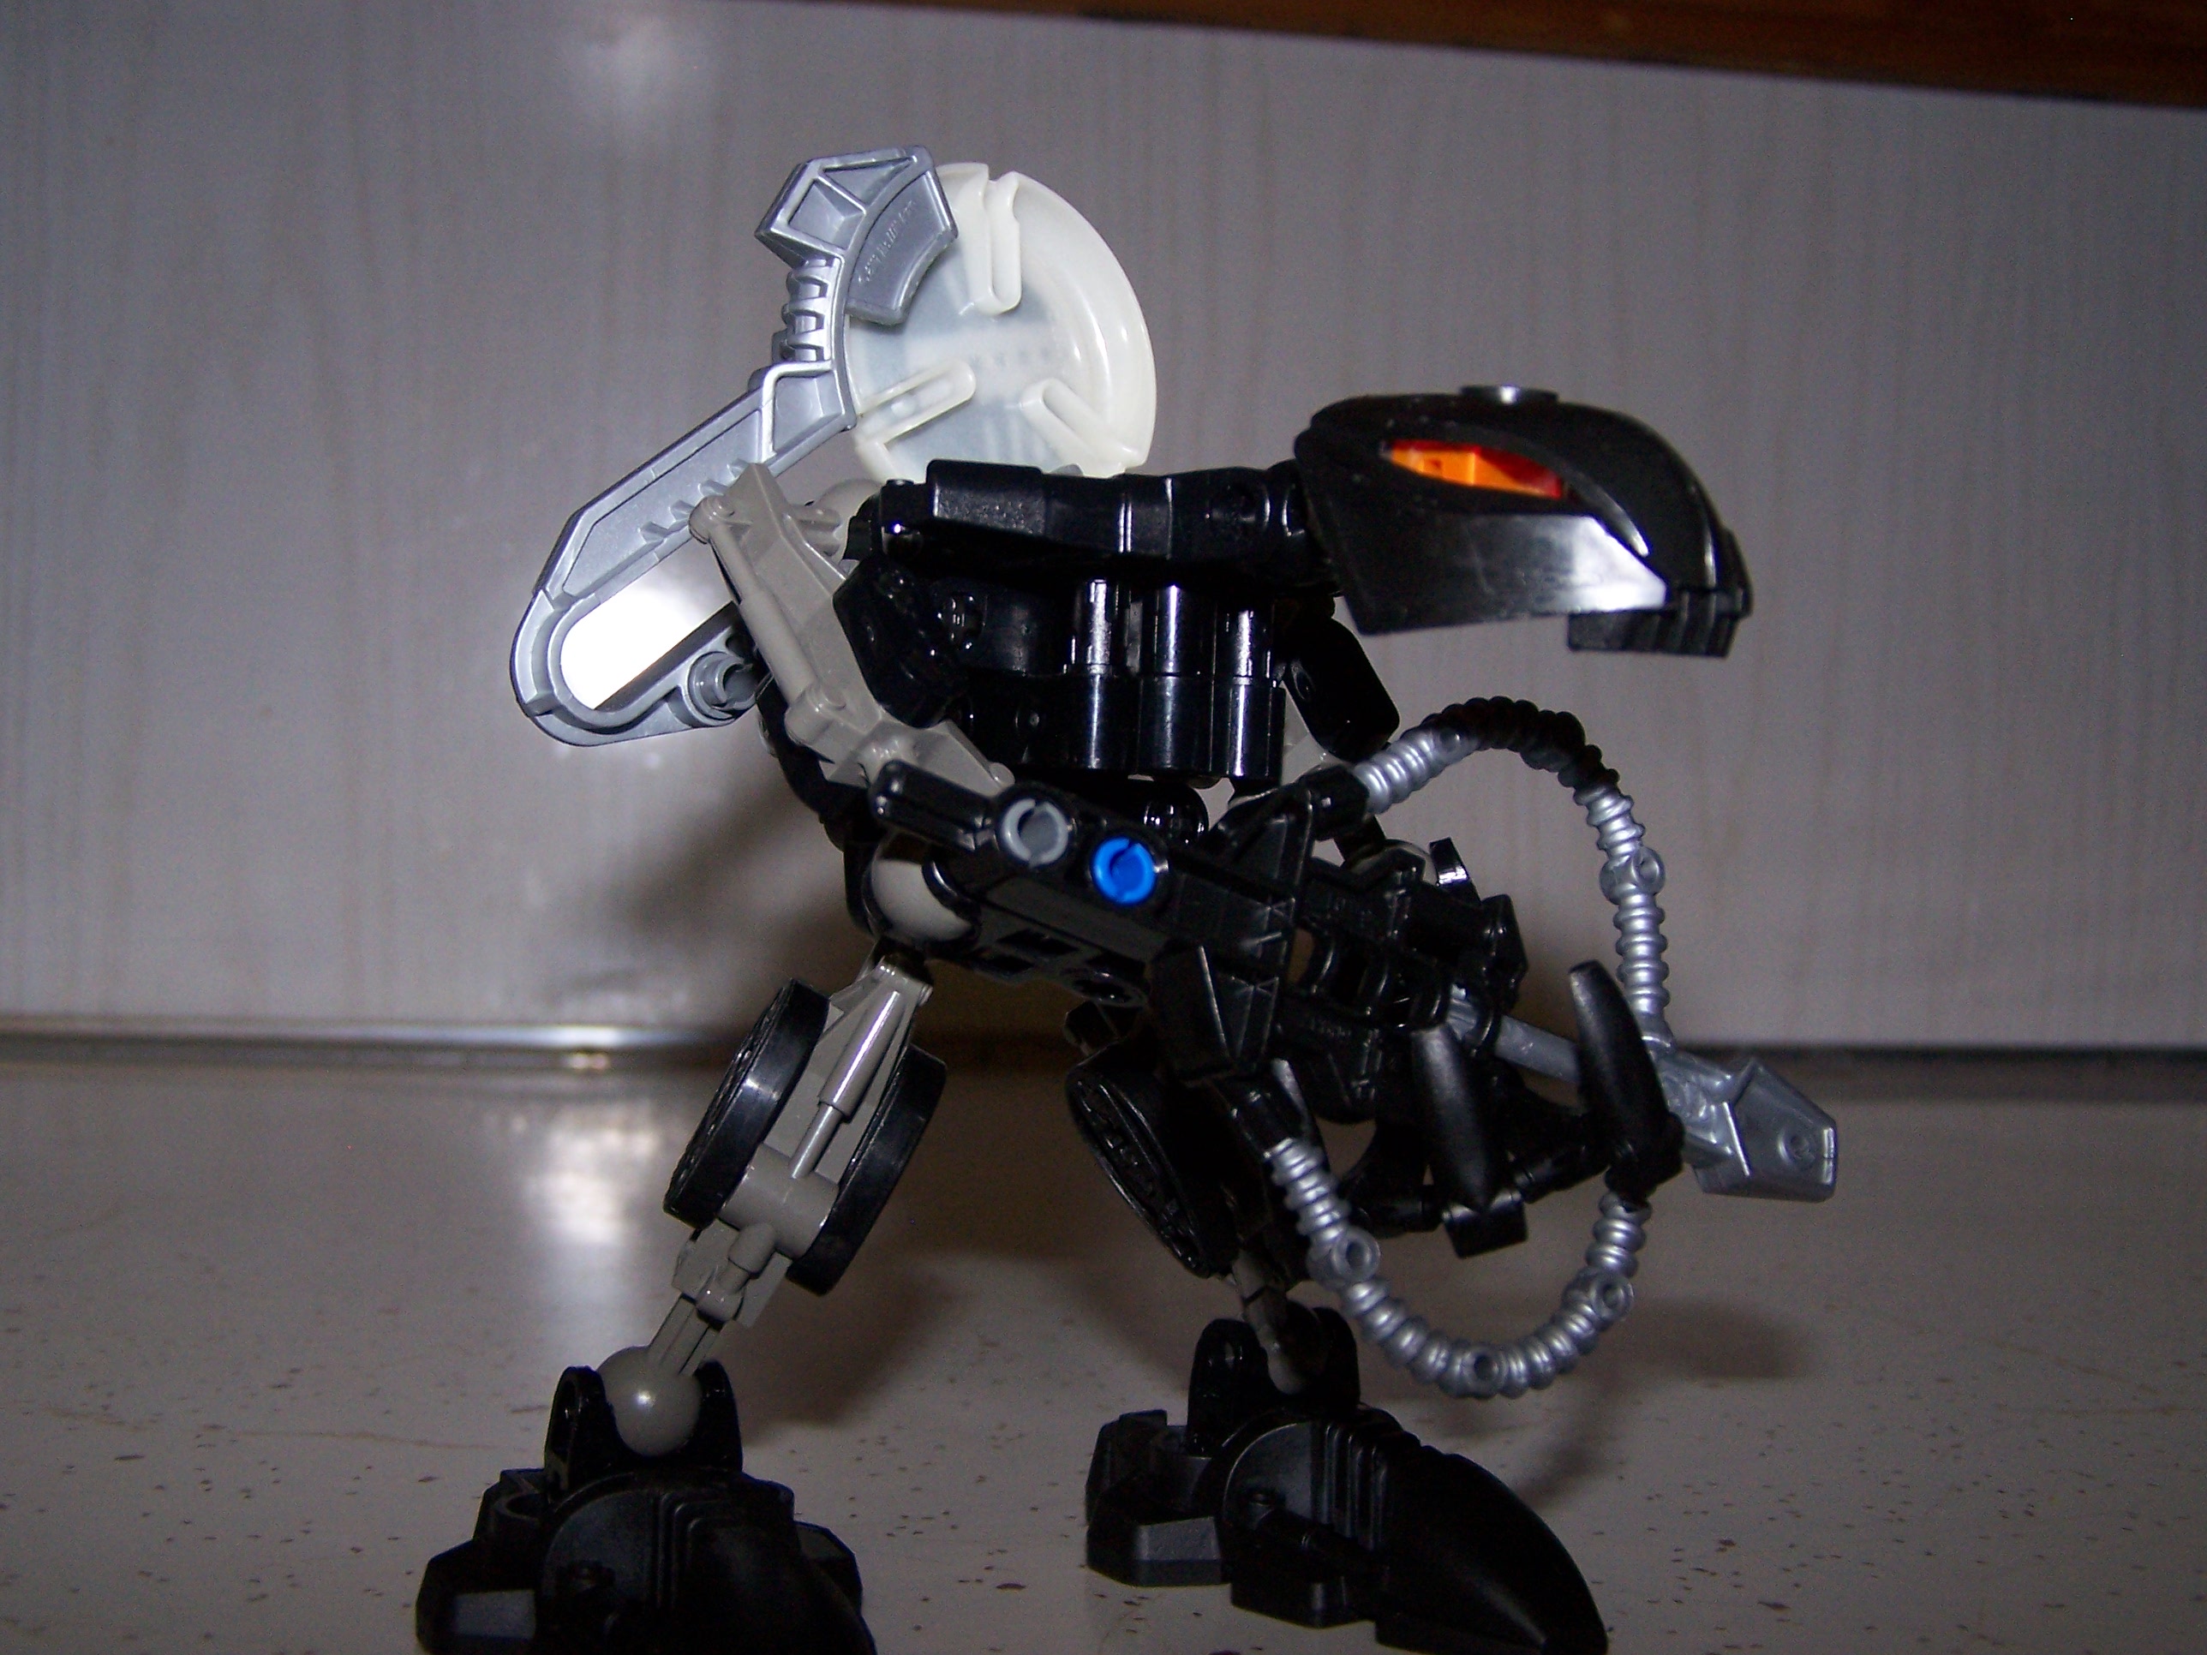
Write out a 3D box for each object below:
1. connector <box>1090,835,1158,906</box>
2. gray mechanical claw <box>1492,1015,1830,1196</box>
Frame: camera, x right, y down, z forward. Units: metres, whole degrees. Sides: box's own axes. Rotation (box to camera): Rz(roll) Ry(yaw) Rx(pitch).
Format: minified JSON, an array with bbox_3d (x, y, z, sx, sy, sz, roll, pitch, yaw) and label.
[{"bbox_3d":[0.003,0.004,0.212,0.005,0.005,0.008,2,-6,11],"label":"connector"},{"bbox_3d":[0.047,0.022,0.213,0.031,0.011,0.008,20,-2,12],"label":"gray mechanical claw"}]

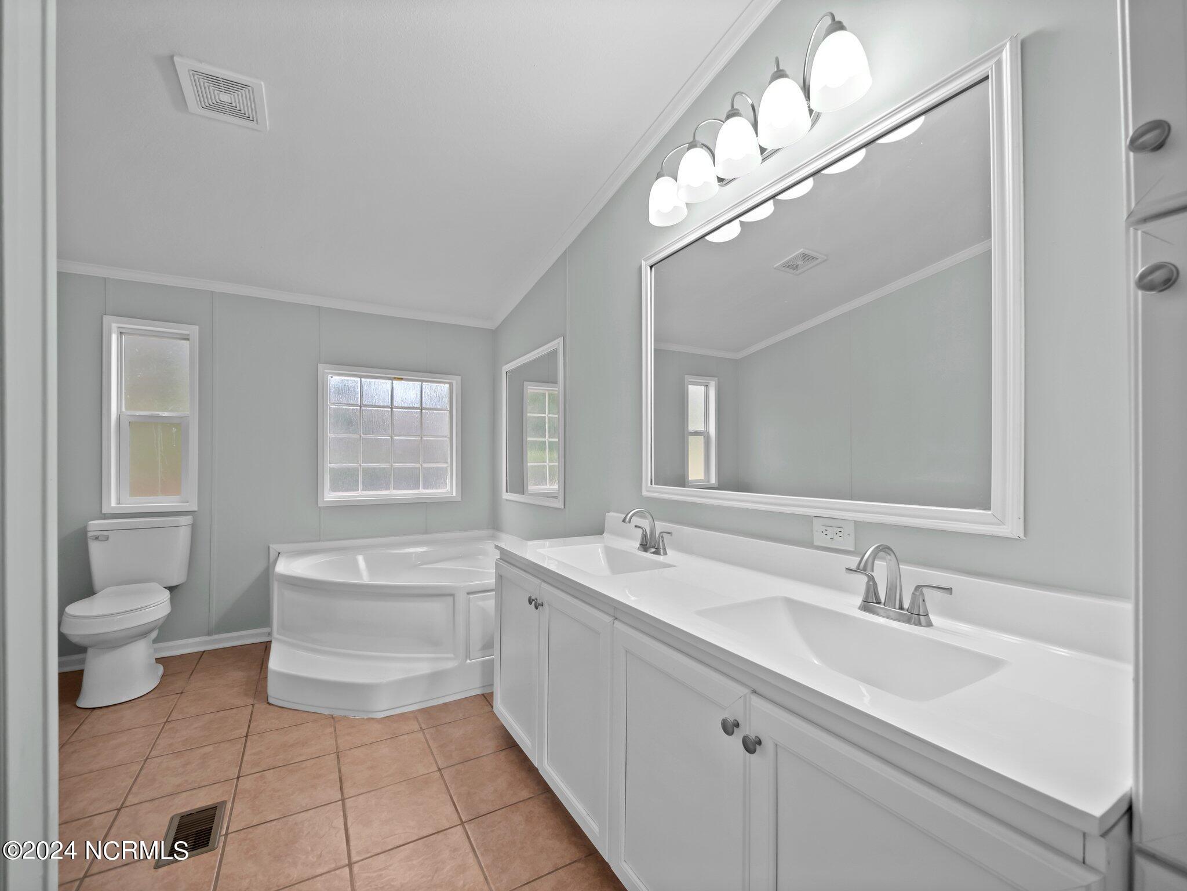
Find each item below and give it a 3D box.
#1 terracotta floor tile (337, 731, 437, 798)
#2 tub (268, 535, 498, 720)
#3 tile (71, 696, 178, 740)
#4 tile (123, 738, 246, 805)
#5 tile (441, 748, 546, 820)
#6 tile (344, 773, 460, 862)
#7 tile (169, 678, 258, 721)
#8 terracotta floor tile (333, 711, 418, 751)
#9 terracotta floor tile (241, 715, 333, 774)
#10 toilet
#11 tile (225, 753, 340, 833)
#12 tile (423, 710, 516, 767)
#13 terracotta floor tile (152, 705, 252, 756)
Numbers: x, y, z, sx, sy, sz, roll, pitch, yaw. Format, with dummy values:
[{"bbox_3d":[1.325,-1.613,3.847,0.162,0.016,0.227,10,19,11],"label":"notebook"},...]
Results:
[{"bbox_3d":[-0.795,1.212,1.847,0.305,0.010,0.305,1,-2,-31],"label":"terracotta floor tile"},{"bbox_3d":[-1.077,0.936,2.842,1.471,0.599,1.365,1,-2,-31],"label":"tub"},{"bbox_3d":[-2.062,1.203,2.133,0.305,0.010,0.305,2,-3,-31],"label":"tile"},{"bbox_3d":[-1.494,1.209,1.787,0.305,0.010,0.305,1,-2,-31],"label":"tile"},{"bbox_3d":[-0.359,1.196,1.716,0.305,0.010,0.305,2,-3,-31],"label":"tile"},{"bbox_3d":[-0.624,1.188,1.555,0.305,0.010,0.305,2,-3,-31],"label":"tile"},{"bbox_3d":[-1.797,1.210,2.294,0.305,0.010,0.305,2,-3,-31],"label":"tile"},{"bbox_3d":[-0.954,1.219,2.111,0.305,0.010,0.305,1,-2,-31],"label":"terracotta floor tile"},{"bbox_3d":[-1.211,1.199,1.925,0.305,0.010,0.305,2,-3,-31],"label":"terracotta floor tile"},{"bbox_3d":[-2.356,0.807,2.433,0.440,0.790,0.690,2,-3,-31],"label":"toilet"},{"bbox_3d":[-1.065,1.206,1.684,0.305,0.010,0.305,1,-2,-31],"label":"tile"},{"bbox_3d":[-0.525,1.217,2.009,0.305,0.010,0.305,1,-2,-31],"label":"tile"},{"bbox_3d":[-1.637,1.201,2.029,0.305,0.010,0.305,2,-3,-31],"label":"terracotta floor tile"}]

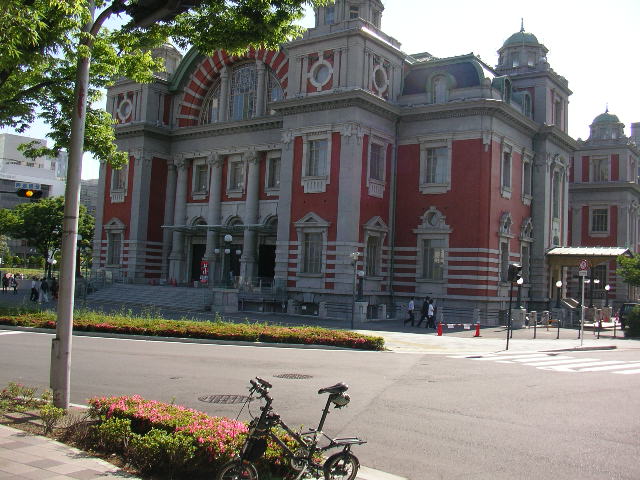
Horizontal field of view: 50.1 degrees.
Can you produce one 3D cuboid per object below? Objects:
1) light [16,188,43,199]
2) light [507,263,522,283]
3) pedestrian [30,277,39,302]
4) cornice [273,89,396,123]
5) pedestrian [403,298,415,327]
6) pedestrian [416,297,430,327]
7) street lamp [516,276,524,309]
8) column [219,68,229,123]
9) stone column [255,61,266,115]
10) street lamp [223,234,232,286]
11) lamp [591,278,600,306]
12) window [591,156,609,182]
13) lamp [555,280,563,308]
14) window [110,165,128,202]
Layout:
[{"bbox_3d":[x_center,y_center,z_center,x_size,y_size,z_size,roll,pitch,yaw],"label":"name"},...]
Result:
[{"bbox_3d":[-14.423,-2.301,34.000,1.200,0.430,0.360,3,-4,-9],"label":"light"},{"bbox_3d":[7.262,1.251,25.495,0.400,0.740,0.380,0,-5,36],"label":"light"},{"bbox_3d":[-18.919,3.297,45.380,0.600,1.645,0.500,2,-4,6],"label":"pedestrian"},{"bbox_3d":[1.002,-8.712,47.134,7.600,1.100,5.200,0,-5,36],"label":"cornice"},{"bbox_3d":[5.050,4.051,38.600,0.600,1.680,0.500,2,-4,18],"label":"pedestrian"},{"bbox_3d":[5.654,3.923,37.374,0.700,1.677,0.500,1,-4,30],"label":"pedestrian"},{"bbox_3d":[12.287,3.263,42.134,0.420,1.907,0.420,0,-5,36],"label":"street lamp"},{"bbox_3d":[-7.960,-12.018,56.560,0.620,4.600,0.620,3,-4,0],"label":"column"},{"bbox_3d":[-4.656,-11.876,53.857,0.660,4.469,0.660,3,-4,0],"label":"stone column"},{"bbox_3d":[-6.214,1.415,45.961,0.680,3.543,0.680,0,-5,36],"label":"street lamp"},{"bbox_3d":[21.932,4.183,54.500,0.700,2.250,0.600,0,-5,36],"label":"lamp"},{"bbox_3d":[30.522,-7.705,74.712,1.950,2.850,0.400,0,-5,36],"label":"window"},{"bbox_3d":[16.632,3.816,47.775,0.420,1.933,0.420,0,-5,36],"label":"lamp"},{"bbox_3d":[-17.060,-4.814,58.012,2.100,3.350,0.400,0,-5,36],"label":"window"}]

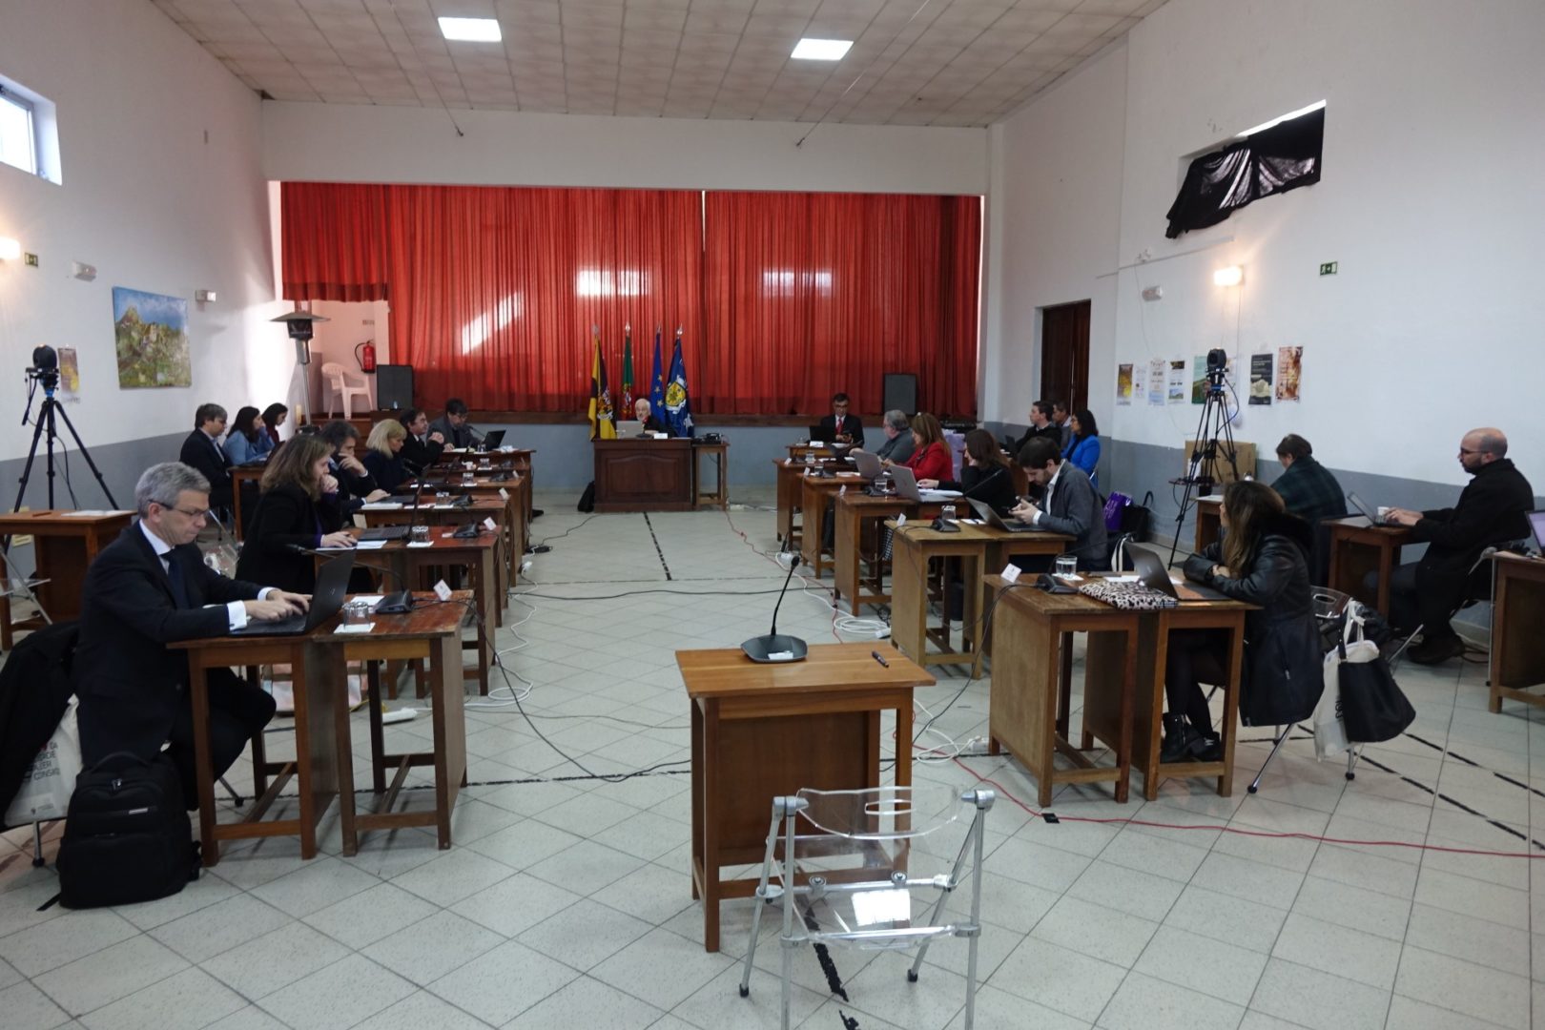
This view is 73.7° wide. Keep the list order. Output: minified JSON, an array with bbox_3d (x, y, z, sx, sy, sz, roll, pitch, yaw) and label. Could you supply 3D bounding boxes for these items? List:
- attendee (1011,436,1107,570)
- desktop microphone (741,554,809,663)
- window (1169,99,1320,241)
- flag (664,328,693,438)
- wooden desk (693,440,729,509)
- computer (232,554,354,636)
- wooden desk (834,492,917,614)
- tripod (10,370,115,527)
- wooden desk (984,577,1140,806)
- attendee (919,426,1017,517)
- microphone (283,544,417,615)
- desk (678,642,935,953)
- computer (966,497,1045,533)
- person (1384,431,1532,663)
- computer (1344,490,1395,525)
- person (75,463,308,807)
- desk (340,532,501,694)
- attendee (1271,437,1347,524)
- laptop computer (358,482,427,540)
[{"bbox_3d":[1.566,0.205,5.707,0.680,1.280,0.540,-1,8,-10],"label":"attendee"},{"bbox_3d":[0.010,0.281,3.087,0.200,0.310,0.160,-1,8,-7],"label":"desktop microphone"},{"bbox_3d":[4.034,-2.905,8.819,0.150,0.680,2.120,-1,8,-8],"label":"window"},{"bbox_3d":[-1.260,-1.748,13.781,0.404,1.491,0.250,-1,8,-10],"label":"flag"},{"bbox_3d":[-0.773,-0.482,12.818,0.450,0.770,0.690,-1,8,-8],"label":"wooden desk"},{"bbox_3d":[-1.644,0.259,3.532,0.310,0.230,0.360,-1,8,-5],"label":"computer"},{"bbox_3d":[0.668,0.259,7.151,0.436,0.772,0.663,-1,8,-9],"label":"wooden desk"},{"bbox_3d":[-4.810,-0.143,7.036,1.100,1.600,1.100,-2,8,-15],"label":"tripod"},{"bbox_3d":[1.152,0.684,4.143,0.436,0.772,0.663,-1,8,-8],"label":"wooden desk"},{"bbox_3d":[1.383,0.016,7.331,0.800,1.260,0.520,-1,8,-8],"label":"attendee"},{"bbox_3d":[-1.519,0.223,3.739,0.430,0.245,0.190,-1,8,-10],"label":"microphone"},{"bbox_3d":[0.077,0.831,3.075,0.690,0.775,0.440,-1,8,-10],"label":"desk"},{"bbox_3d":[1.282,-0.007,5.645,0.360,0.185,0.335,-1,8,-9],"label":"computer"},{"bbox_3d":[3.994,0.157,6.032,0.780,1.330,0.540,6,9,34],"label":"person"},{"bbox_3d":[3.652,-0.052,6.151,0.400,0.190,0.330,6,9,36],"label":"computer"},{"bbox_3d":[-1.978,0.481,3.517,0.740,1.310,0.520,-1,8,-10],"label":"person"},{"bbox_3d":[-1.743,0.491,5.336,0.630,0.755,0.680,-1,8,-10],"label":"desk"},{"bbox_3d":[3.751,0.009,7.649,0.820,1.220,0.550,5,9,31],"label":"attendee"},{"bbox_3d":[-2.009,-0.025,5.500,0.300,0.255,0.360,-1,8,-8],"label":"laptop computer"}]

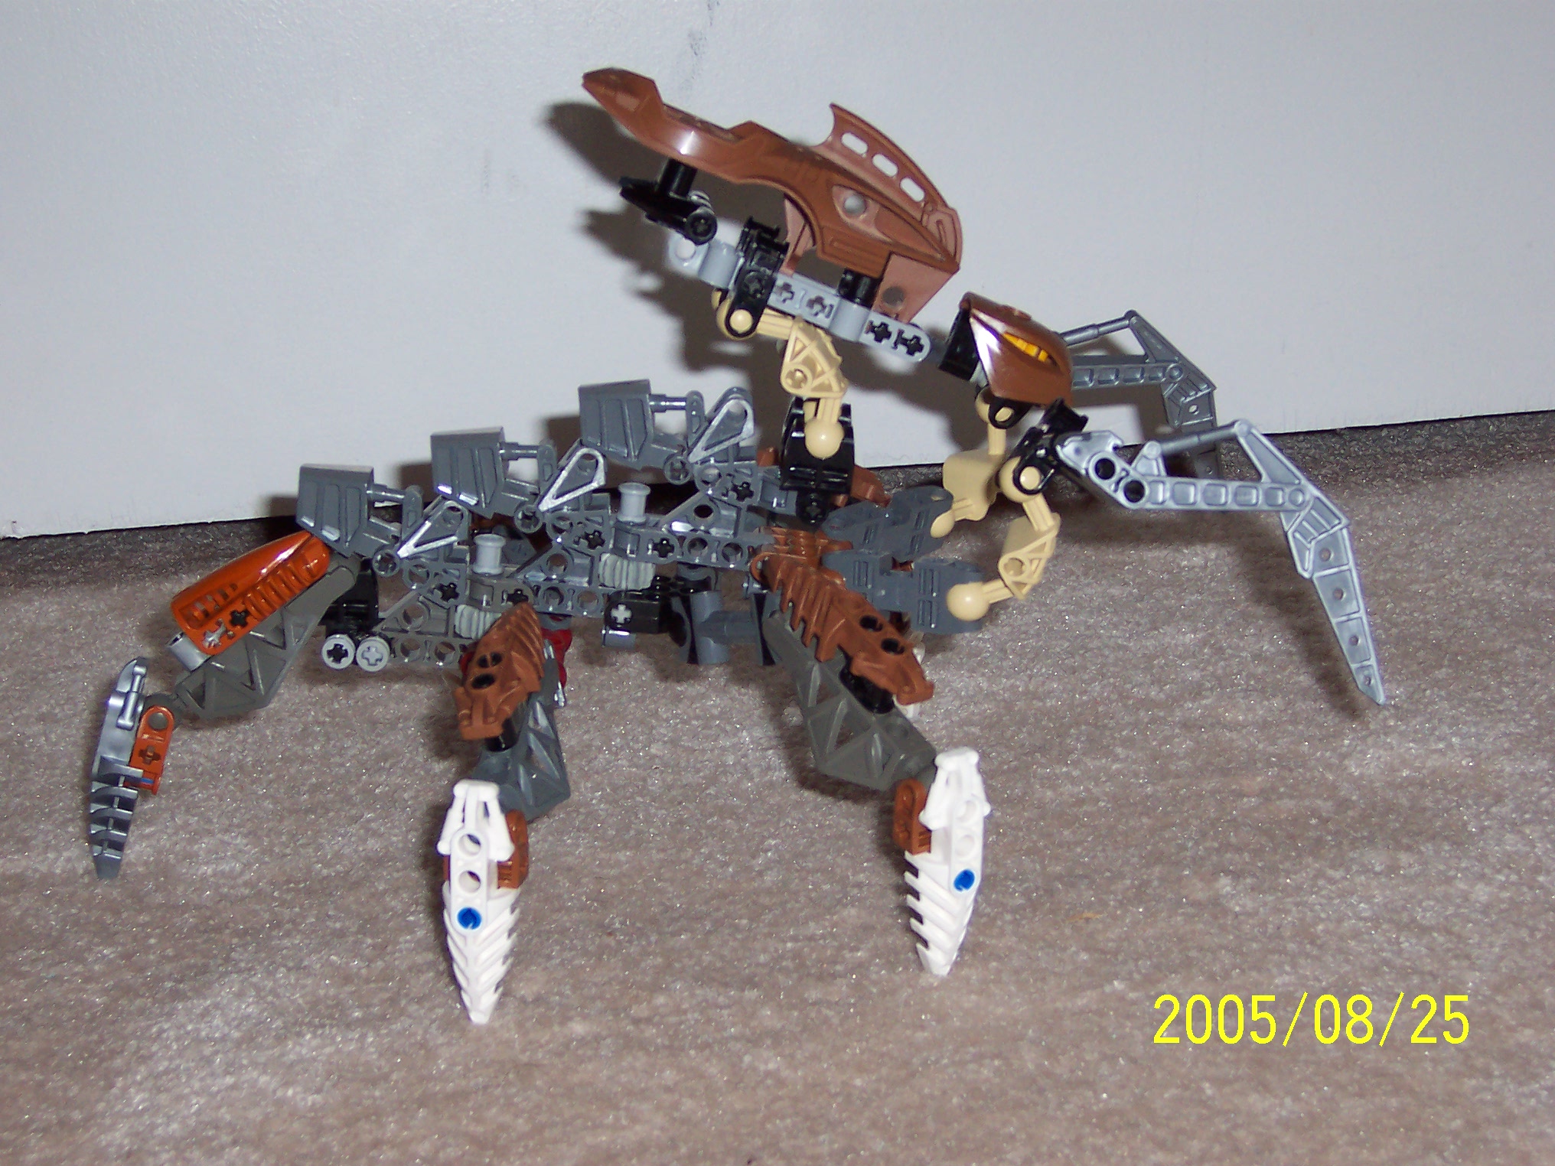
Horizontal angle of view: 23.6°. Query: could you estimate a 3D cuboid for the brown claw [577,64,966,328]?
[{"bbox_3d":[-0.001,-0.092,0.845,0.094,0.037,0.026,24,13,-13],"label":"brown claw"}]

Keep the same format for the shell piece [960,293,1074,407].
[{"bbox_3d":[0.055,-0.053,0.857,0.030,0.020,0.025,18,13,-12],"label":"shell piece"}]

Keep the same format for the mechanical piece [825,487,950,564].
[{"bbox_3d":[0.026,-0.014,0.872,0.035,0.017,0.013,-15,47,-30],"label":"mechanical piece"}]

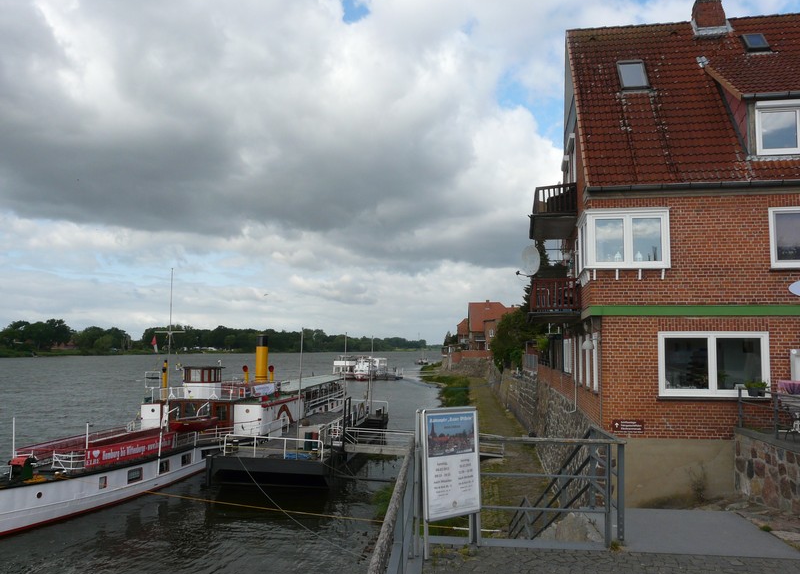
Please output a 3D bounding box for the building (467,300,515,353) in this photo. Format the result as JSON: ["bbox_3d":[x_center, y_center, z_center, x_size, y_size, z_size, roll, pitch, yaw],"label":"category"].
[{"bbox_3d":[19.474,8.510,134.789,9.800,11.400,10.000,0,-5,1],"label":"building"}]

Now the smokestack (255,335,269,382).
[{"bbox_3d":[-11.541,5.992,54.000,0.980,3.850,0.980,-1,-5,8],"label":"smokestack"}]

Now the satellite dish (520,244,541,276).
[{"bbox_3d":[3.696,-0.744,18.300,0.180,0.860,0.800,9,-9,-28],"label":"satellite dish"}]

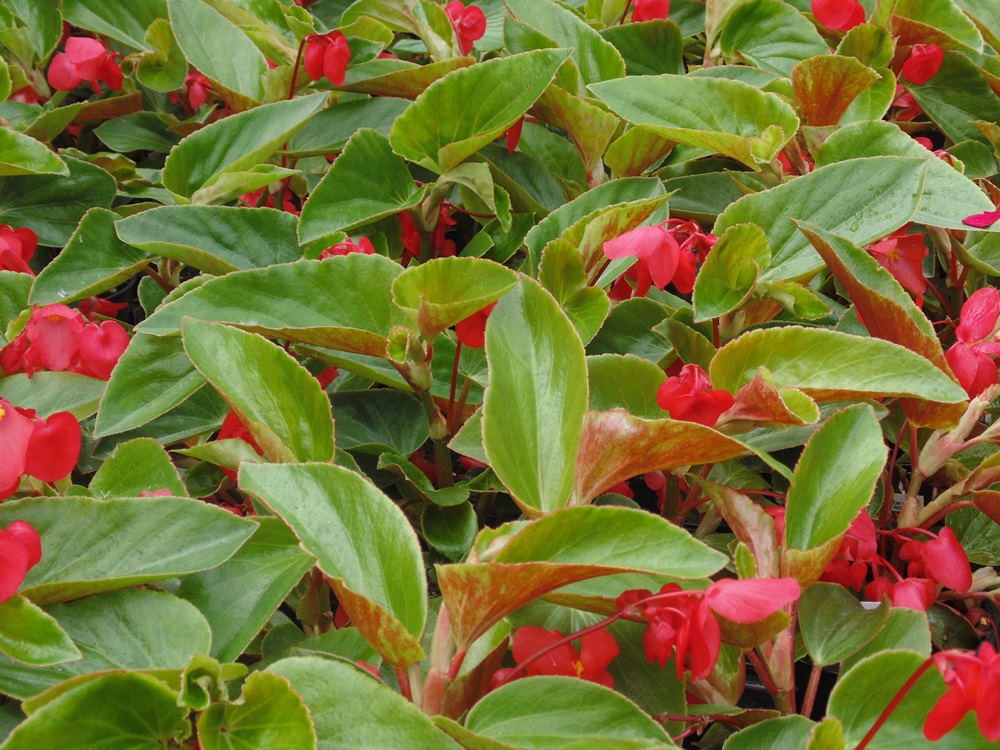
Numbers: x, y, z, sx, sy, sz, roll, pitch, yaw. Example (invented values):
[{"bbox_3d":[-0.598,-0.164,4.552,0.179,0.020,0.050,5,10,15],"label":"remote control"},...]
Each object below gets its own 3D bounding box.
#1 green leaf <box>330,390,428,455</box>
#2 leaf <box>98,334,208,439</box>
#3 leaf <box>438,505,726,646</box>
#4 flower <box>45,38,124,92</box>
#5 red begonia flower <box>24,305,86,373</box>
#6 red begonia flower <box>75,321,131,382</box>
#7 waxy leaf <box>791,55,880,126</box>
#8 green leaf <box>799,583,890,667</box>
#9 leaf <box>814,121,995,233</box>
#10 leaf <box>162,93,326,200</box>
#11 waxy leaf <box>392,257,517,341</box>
[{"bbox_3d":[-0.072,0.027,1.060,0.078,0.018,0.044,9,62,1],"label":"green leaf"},{"bbox_3d":[-0.186,0.004,1.030,0.095,0.022,0.054,-31,40,-18],"label":"leaf"},{"bbox_3d":[0.034,0.082,0.775,0.118,0.048,0.043,0,35,0],"label":"leaf"},{"bbox_3d":[-0.288,-0.215,1.300,0.046,0.034,0.032,10,37,13],"label":"flower"},{"bbox_3d":[-0.208,-0.017,0.880,0.028,0.027,0.020,-2,22,-5],"label":"red begonia flower"},{"bbox_3d":[-0.186,-0.011,0.880,0.023,0.025,0.015,-8,23,-19],"label":"red begonia flower"},{"bbox_3d":[0.202,-0.171,1.135,0.054,0.046,0.027,0,35,0],"label":"waxy leaf"},{"bbox_3d":[0.166,0.120,0.900,0.041,0.043,0.016,28,7,18],"label":"green leaf"},{"bbox_3d":[0.260,-0.126,1.200,0.118,0.022,0.060,13,47,-6],"label":"leaf"},{"bbox_3d":[-0.165,-0.145,1.200,0.110,0.028,0.050,-36,42,1],"label":"leaf"},{"bbox_3d":[-0.023,-0.037,0.920,0.061,0.034,0.032,0,35,0],"label":"waxy leaf"}]

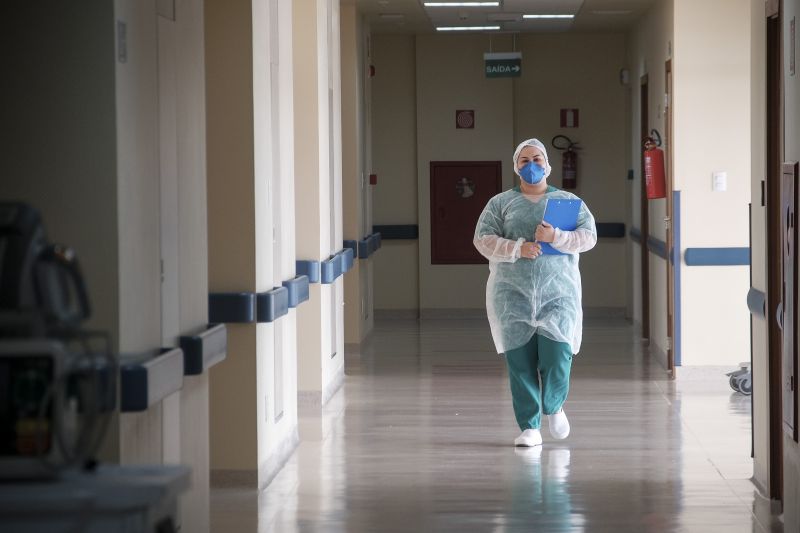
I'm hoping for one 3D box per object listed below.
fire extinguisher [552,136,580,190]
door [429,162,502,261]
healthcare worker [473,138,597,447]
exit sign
[{"bbox_3d":[1.529,-0.964,15.303,0.250,0.495,0.170,0,4,4],"label":"fire extinguisher"},{"bbox_3d":[0.618,-0.497,15.473,0.660,0.955,0.080,0,4,4],"label":"door"},{"bbox_3d":[0.718,0.135,8.900,0.645,1.610,0.480,0,4,4],"label":"healthcare worker"},{"bbox_3d":[0.917,-1.784,14.787,0.335,0.230,0.050,0,4,7],"label":"exit sign"}]

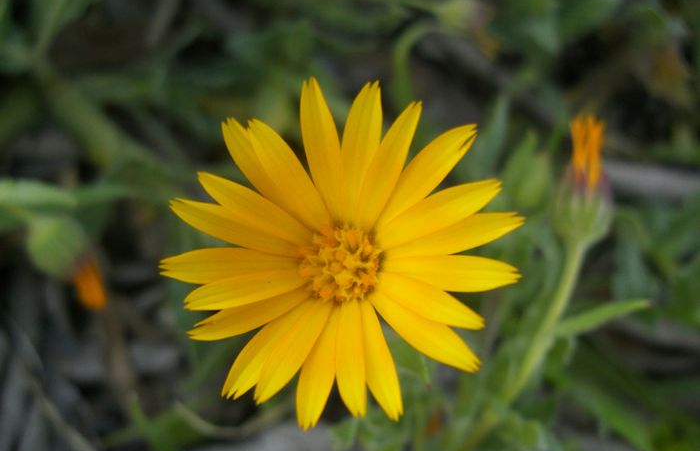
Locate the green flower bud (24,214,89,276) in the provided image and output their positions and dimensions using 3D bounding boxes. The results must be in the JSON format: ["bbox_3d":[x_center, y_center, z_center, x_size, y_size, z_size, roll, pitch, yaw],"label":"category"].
[{"bbox_3d":[-0.056,0.004,0.147,0.011,0.011,0.012,-39,96,0],"label":"green flower bud"}]

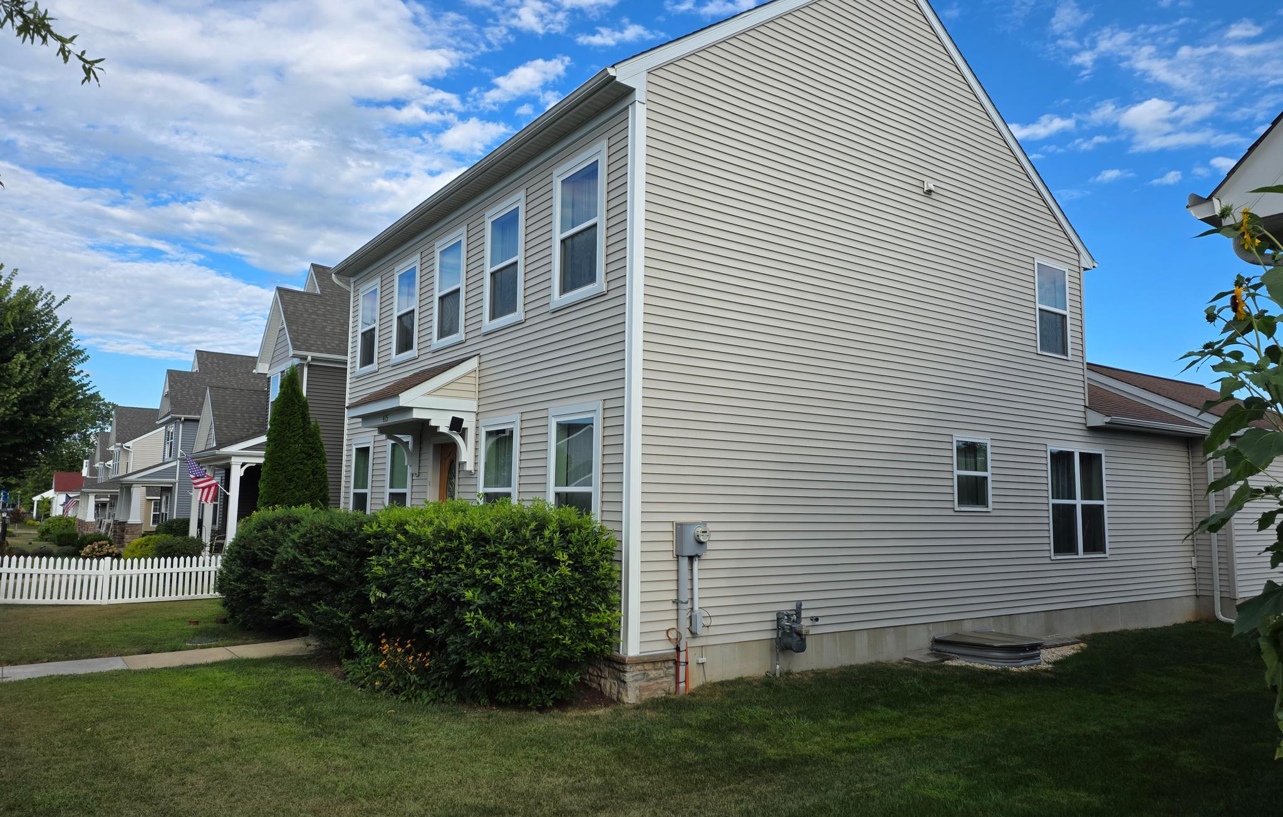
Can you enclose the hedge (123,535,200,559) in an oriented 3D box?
[{"bbox_3d":[-12.471,3.842,22.180,1.400,0.950,3.500,5,-7,-34],"label":"hedge"}]

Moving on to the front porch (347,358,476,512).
[{"bbox_3d":[-3.514,1.100,12.631,1.200,3.600,2.400,5,-8,-35],"label":"front porch"}]

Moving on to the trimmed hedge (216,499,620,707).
[{"bbox_3d":[-3.721,2.281,11.951,1.950,2.000,9.100,5,-8,-35],"label":"trimmed hedge"}]

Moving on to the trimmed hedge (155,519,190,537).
[{"bbox_3d":[-17.204,4.684,31.500,1.500,1.220,1.600,5,-7,-34],"label":"trimmed hedge"}]

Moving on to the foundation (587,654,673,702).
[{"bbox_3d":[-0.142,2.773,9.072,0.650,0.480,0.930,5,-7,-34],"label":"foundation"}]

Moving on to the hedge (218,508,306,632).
[{"bbox_3d":[-5.670,2.564,13.897,1.900,1.810,2.800,5,-7,-34],"label":"hedge"}]

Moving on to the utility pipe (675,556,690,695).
[{"bbox_3d":[0.448,2.293,8.978,0.100,1.430,0.100,5,-8,-35],"label":"utility pipe"}]

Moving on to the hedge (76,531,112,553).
[{"bbox_3d":[-19.680,4.857,30.600,1.150,0.820,1.300,5,-8,-35],"label":"hedge"}]

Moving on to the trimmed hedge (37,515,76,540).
[{"bbox_3d":[-25.132,5.164,36.600,1.500,1.120,1.600,5,-8,-35],"label":"trimmed hedge"}]

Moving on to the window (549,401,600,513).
[{"bbox_3d":[-0.791,0.858,9.801,0.100,1.790,1.200,5,-8,-35],"label":"window"}]

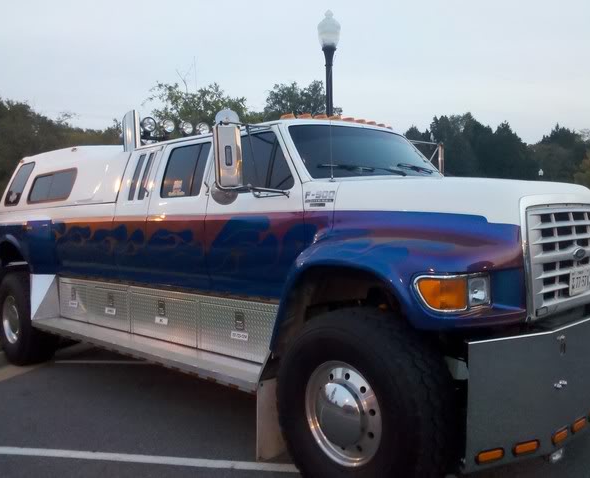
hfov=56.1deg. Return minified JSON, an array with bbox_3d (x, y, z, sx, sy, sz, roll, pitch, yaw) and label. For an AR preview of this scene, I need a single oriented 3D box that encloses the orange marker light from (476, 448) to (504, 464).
[{"bbox_3d":[0.936,1.040,2.645,0.160,0.056,0.030,-2,1,-22],"label":"orange marker light"}]

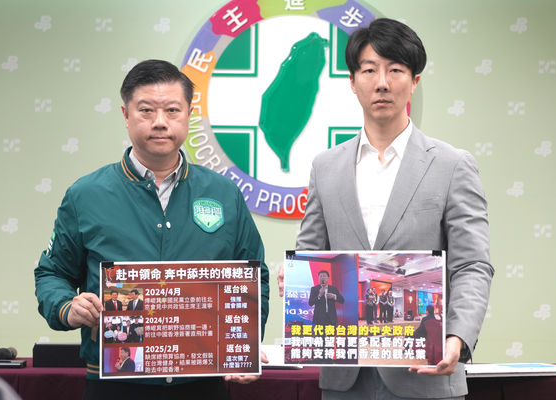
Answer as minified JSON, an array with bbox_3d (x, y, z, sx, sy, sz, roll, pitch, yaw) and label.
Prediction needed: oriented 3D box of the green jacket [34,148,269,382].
[{"bbox_3d":[-0.327,0.173,5.900,0.590,0.620,0.360,0,0,-10],"label":"green jacket"}]

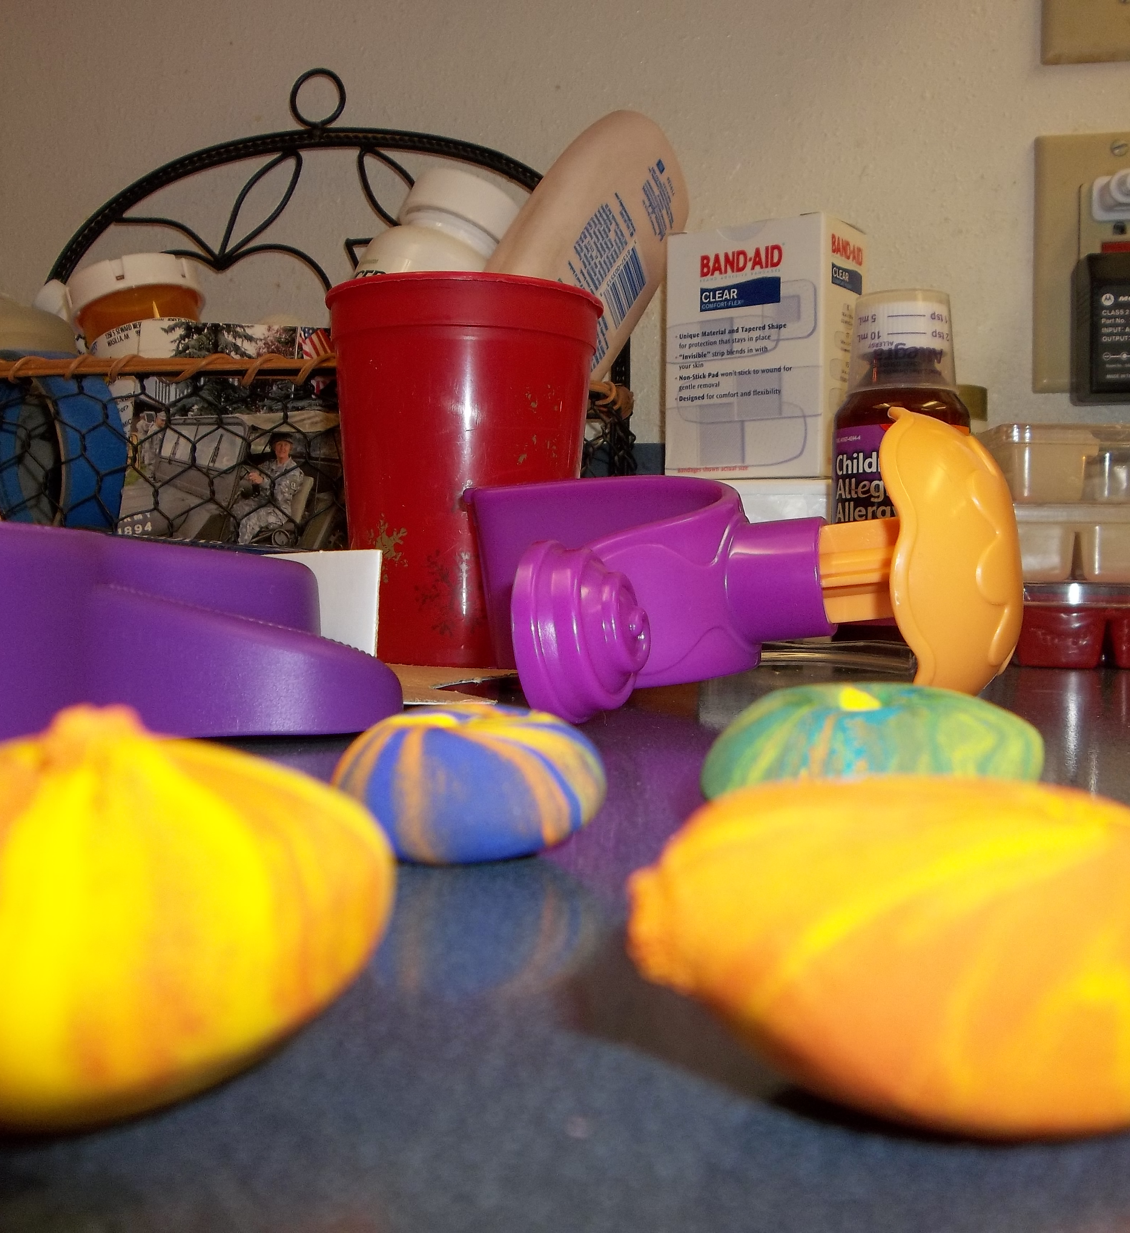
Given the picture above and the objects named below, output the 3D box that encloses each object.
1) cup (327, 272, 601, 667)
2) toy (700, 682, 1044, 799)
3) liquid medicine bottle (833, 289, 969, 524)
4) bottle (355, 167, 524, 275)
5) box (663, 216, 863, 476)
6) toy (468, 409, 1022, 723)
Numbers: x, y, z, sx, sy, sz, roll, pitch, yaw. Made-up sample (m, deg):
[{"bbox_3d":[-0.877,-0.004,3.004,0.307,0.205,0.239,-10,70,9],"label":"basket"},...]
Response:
[{"bbox_3d":[-0.031,-0.042,0.402,0.086,0.111,0.086,1,1,0],"label":"cup"},{"bbox_3d":[0.030,0.014,0.124,0.032,0.017,0.032,1,1,0],"label":"toy"},{"bbox_3d":[0.126,-0.057,0.478,0.050,0.126,0.050,1,1,12],"label":"liquid medicine bottle"},{"bbox_3d":[-0.063,-0.129,0.545,0.062,0.112,0.062,24,-6,0],"label":"bottle"},{"bbox_3d":[0.084,-0.106,0.538,0.068,0.103,0.045,1,1,34],"label":"box"},{"bbox_3d":[0.040,-0.015,0.295,0.131,0.070,0.125,1,1,7],"label":"toy"}]

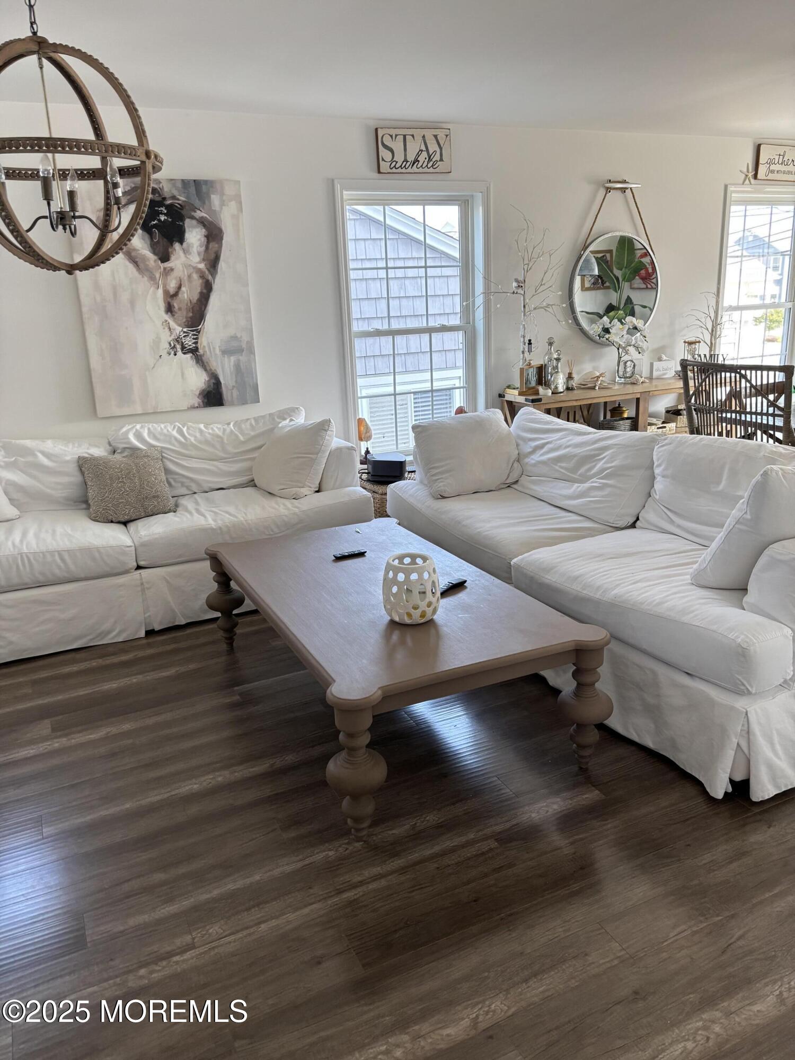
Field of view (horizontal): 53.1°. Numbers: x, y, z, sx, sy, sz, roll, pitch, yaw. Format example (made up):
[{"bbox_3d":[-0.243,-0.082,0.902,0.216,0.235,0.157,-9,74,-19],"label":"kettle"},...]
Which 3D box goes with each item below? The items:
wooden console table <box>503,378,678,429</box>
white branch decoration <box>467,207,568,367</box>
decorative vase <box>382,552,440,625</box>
[{"bbox_3d":[1.611,-0.631,5.684,1.780,0.785,0.360,-10,18,-23],"label":"wooden console table"},{"bbox_3d":[0.784,-1.441,5.091,0.680,1.160,0.330,-10,18,-23],"label":"white branch decoration"},{"bbox_3d":[0.038,0.181,2.539,0.183,0.205,0.183,-2,16,1],"label":"decorative vase"}]

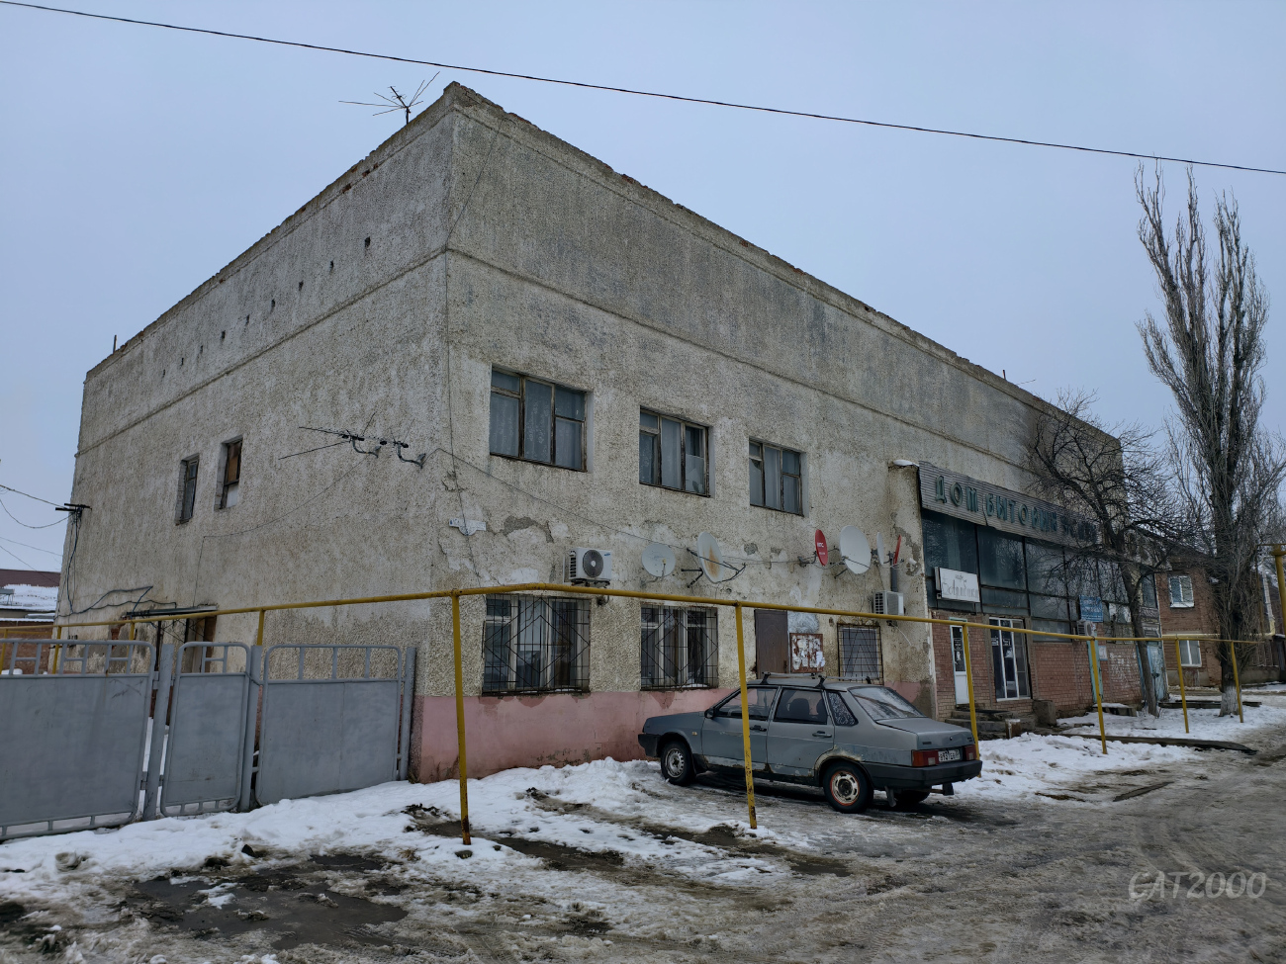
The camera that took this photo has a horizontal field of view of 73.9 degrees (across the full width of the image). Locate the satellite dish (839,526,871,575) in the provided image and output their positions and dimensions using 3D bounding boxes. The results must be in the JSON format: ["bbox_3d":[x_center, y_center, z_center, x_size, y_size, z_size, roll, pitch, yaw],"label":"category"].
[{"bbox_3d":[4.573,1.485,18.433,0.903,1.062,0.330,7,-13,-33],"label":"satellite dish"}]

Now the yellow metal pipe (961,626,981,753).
[{"bbox_3d":[4.885,3.220,12.663,0.080,2.200,0.080,-10,-15,43],"label":"yellow metal pipe"}]

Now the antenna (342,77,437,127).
[{"bbox_3d":[-4.069,-6.321,14.190,1.800,0.520,0.750,-2,-11,14],"label":"antenna"}]

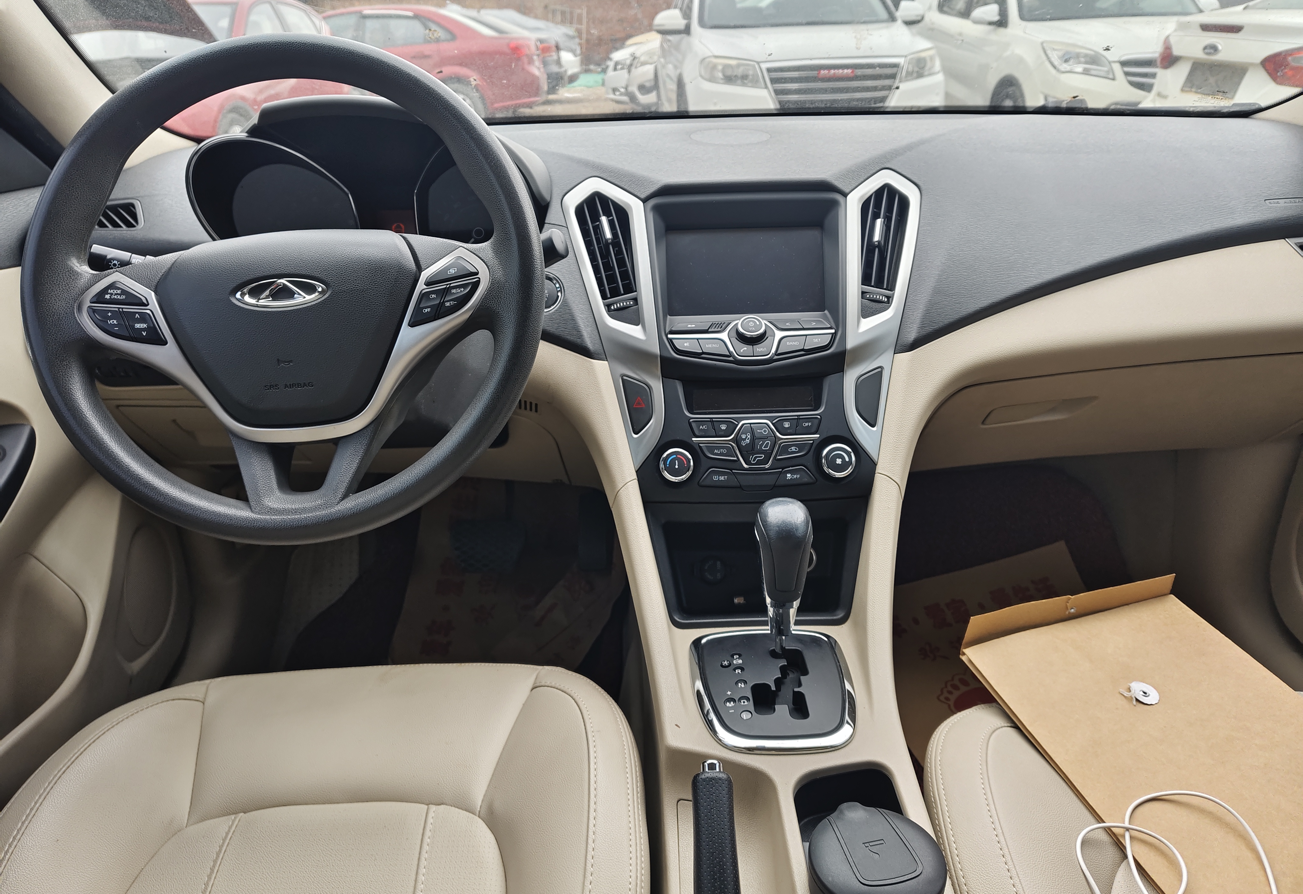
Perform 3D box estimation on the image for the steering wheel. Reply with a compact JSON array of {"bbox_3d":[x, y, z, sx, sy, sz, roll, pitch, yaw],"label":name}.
[{"bbox_3d":[-0.269,-0.117,0.657,0.380,0.380,0.095,-3,-3,0],"label":"steering wheel"}]

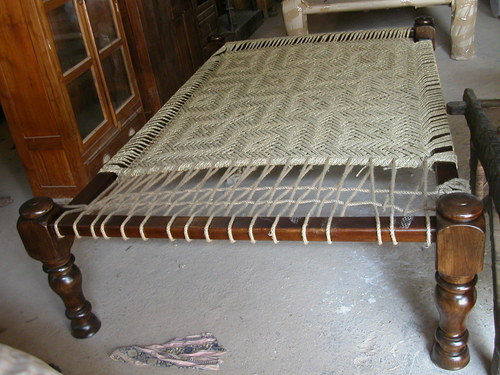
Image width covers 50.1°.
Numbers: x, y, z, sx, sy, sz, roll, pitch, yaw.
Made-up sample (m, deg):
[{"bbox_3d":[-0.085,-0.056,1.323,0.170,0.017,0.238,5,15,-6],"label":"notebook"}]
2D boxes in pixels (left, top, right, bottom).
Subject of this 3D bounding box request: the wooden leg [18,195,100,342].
[{"bbox_3d":[-0.570,0.251,1.626,0.100,0.490,0.100,0,30,16],"label":"wooden leg"}]

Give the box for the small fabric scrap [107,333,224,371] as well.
[{"bbox_3d":[-0.240,0.480,1.604,0.352,0.022,0.137,-1,29,15],"label":"small fabric scrap"}]

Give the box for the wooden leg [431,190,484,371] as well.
[{"bbox_3d":[0.509,0.243,1.325,0.100,0.490,0.100,0,30,16],"label":"wooden leg"}]

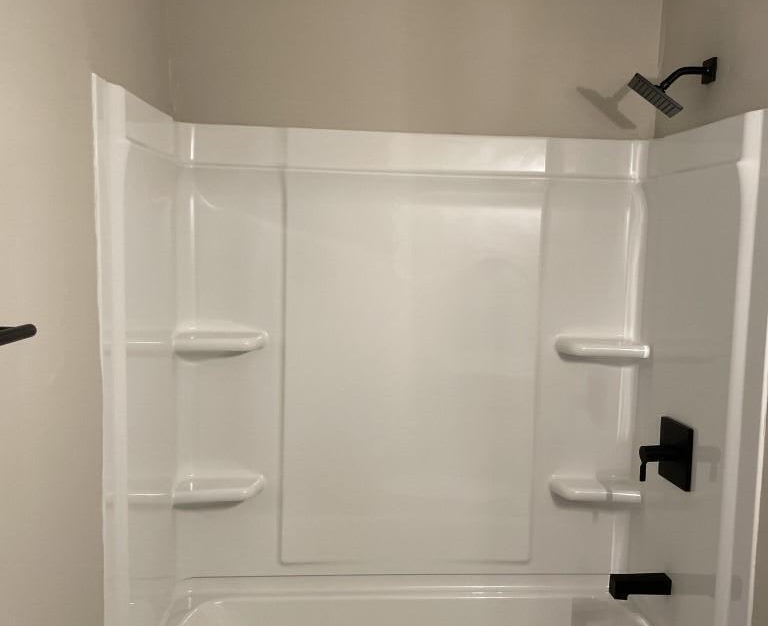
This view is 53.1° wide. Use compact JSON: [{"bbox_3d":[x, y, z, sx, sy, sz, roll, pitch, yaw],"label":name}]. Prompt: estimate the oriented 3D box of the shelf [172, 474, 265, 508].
[{"bbox_3d":[-0.505,0.541,2.362,0.270,0.056,0.100,1,6,-4],"label":"shelf"}]

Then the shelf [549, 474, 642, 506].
[{"bbox_3d":[0.671,0.557,2.442,0.282,0.055,0.100,1,6,-4],"label":"shelf"}]

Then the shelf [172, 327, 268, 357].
[{"bbox_3d":[-0.493,0.082,2.317,0.275,0.054,0.100,1,6,-4],"label":"shelf"}]

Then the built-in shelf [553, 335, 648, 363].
[{"bbox_3d":[0.680,0.106,2.398,0.282,0.055,0.100,1,6,-4],"label":"built-in shelf"}]

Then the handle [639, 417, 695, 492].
[{"bbox_3d":[0.788,0.404,2.187,0.097,0.175,0.178,1,6,-4],"label":"handle"}]

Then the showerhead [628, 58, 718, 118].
[{"bbox_3d":[0.767,-0.606,2.068,0.225,0.147,0.145,1,6,-4],"label":"showerhead"}]

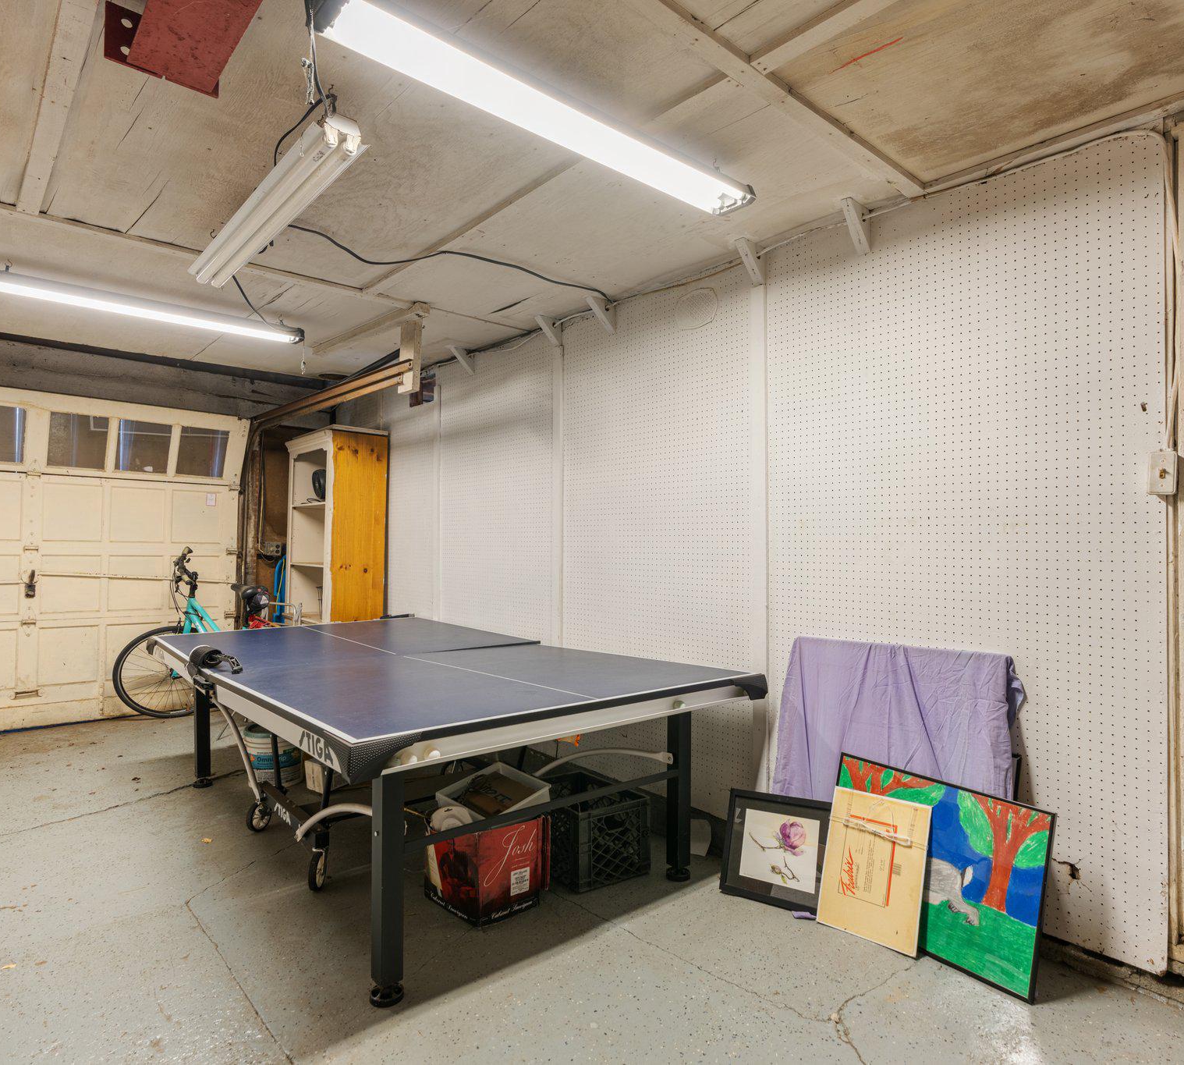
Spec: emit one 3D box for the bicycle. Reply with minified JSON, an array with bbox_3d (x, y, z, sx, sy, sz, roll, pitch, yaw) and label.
[{"bbox_3d":[-2.630,0.755,4.970,1.700,1.170,0.600,0,-1,20],"label":"bicycle"}]

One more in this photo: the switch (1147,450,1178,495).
[{"bbox_3d":[1.435,-0.151,1.785,0.042,0.108,0.056,0,-1,-41],"label":"switch"}]

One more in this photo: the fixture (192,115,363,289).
[{"bbox_3d":[-1.000,-0.965,2.150,0.135,0.090,1.240,0,-1,-41],"label":"fixture"}]

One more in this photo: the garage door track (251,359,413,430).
[{"bbox_3d":[-1.790,-0.820,4.570,0.070,0.120,2.650,0,-1,-41],"label":"garage door track"}]

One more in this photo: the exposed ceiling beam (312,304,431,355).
[{"bbox_3d":[-1.320,-1.120,4.020,0.080,0.050,1.400,0,-1,-41],"label":"exposed ceiling beam"}]

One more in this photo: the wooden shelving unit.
[{"bbox_3d":[-1.935,0.310,5.330,0.410,2.070,0.900,0,-1,-41],"label":"wooden shelving unit"}]

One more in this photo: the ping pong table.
[{"bbox_3d":[-0.860,0.925,3.220,1.540,0.780,2.750,0,-1,-40],"label":"ping pong table"}]

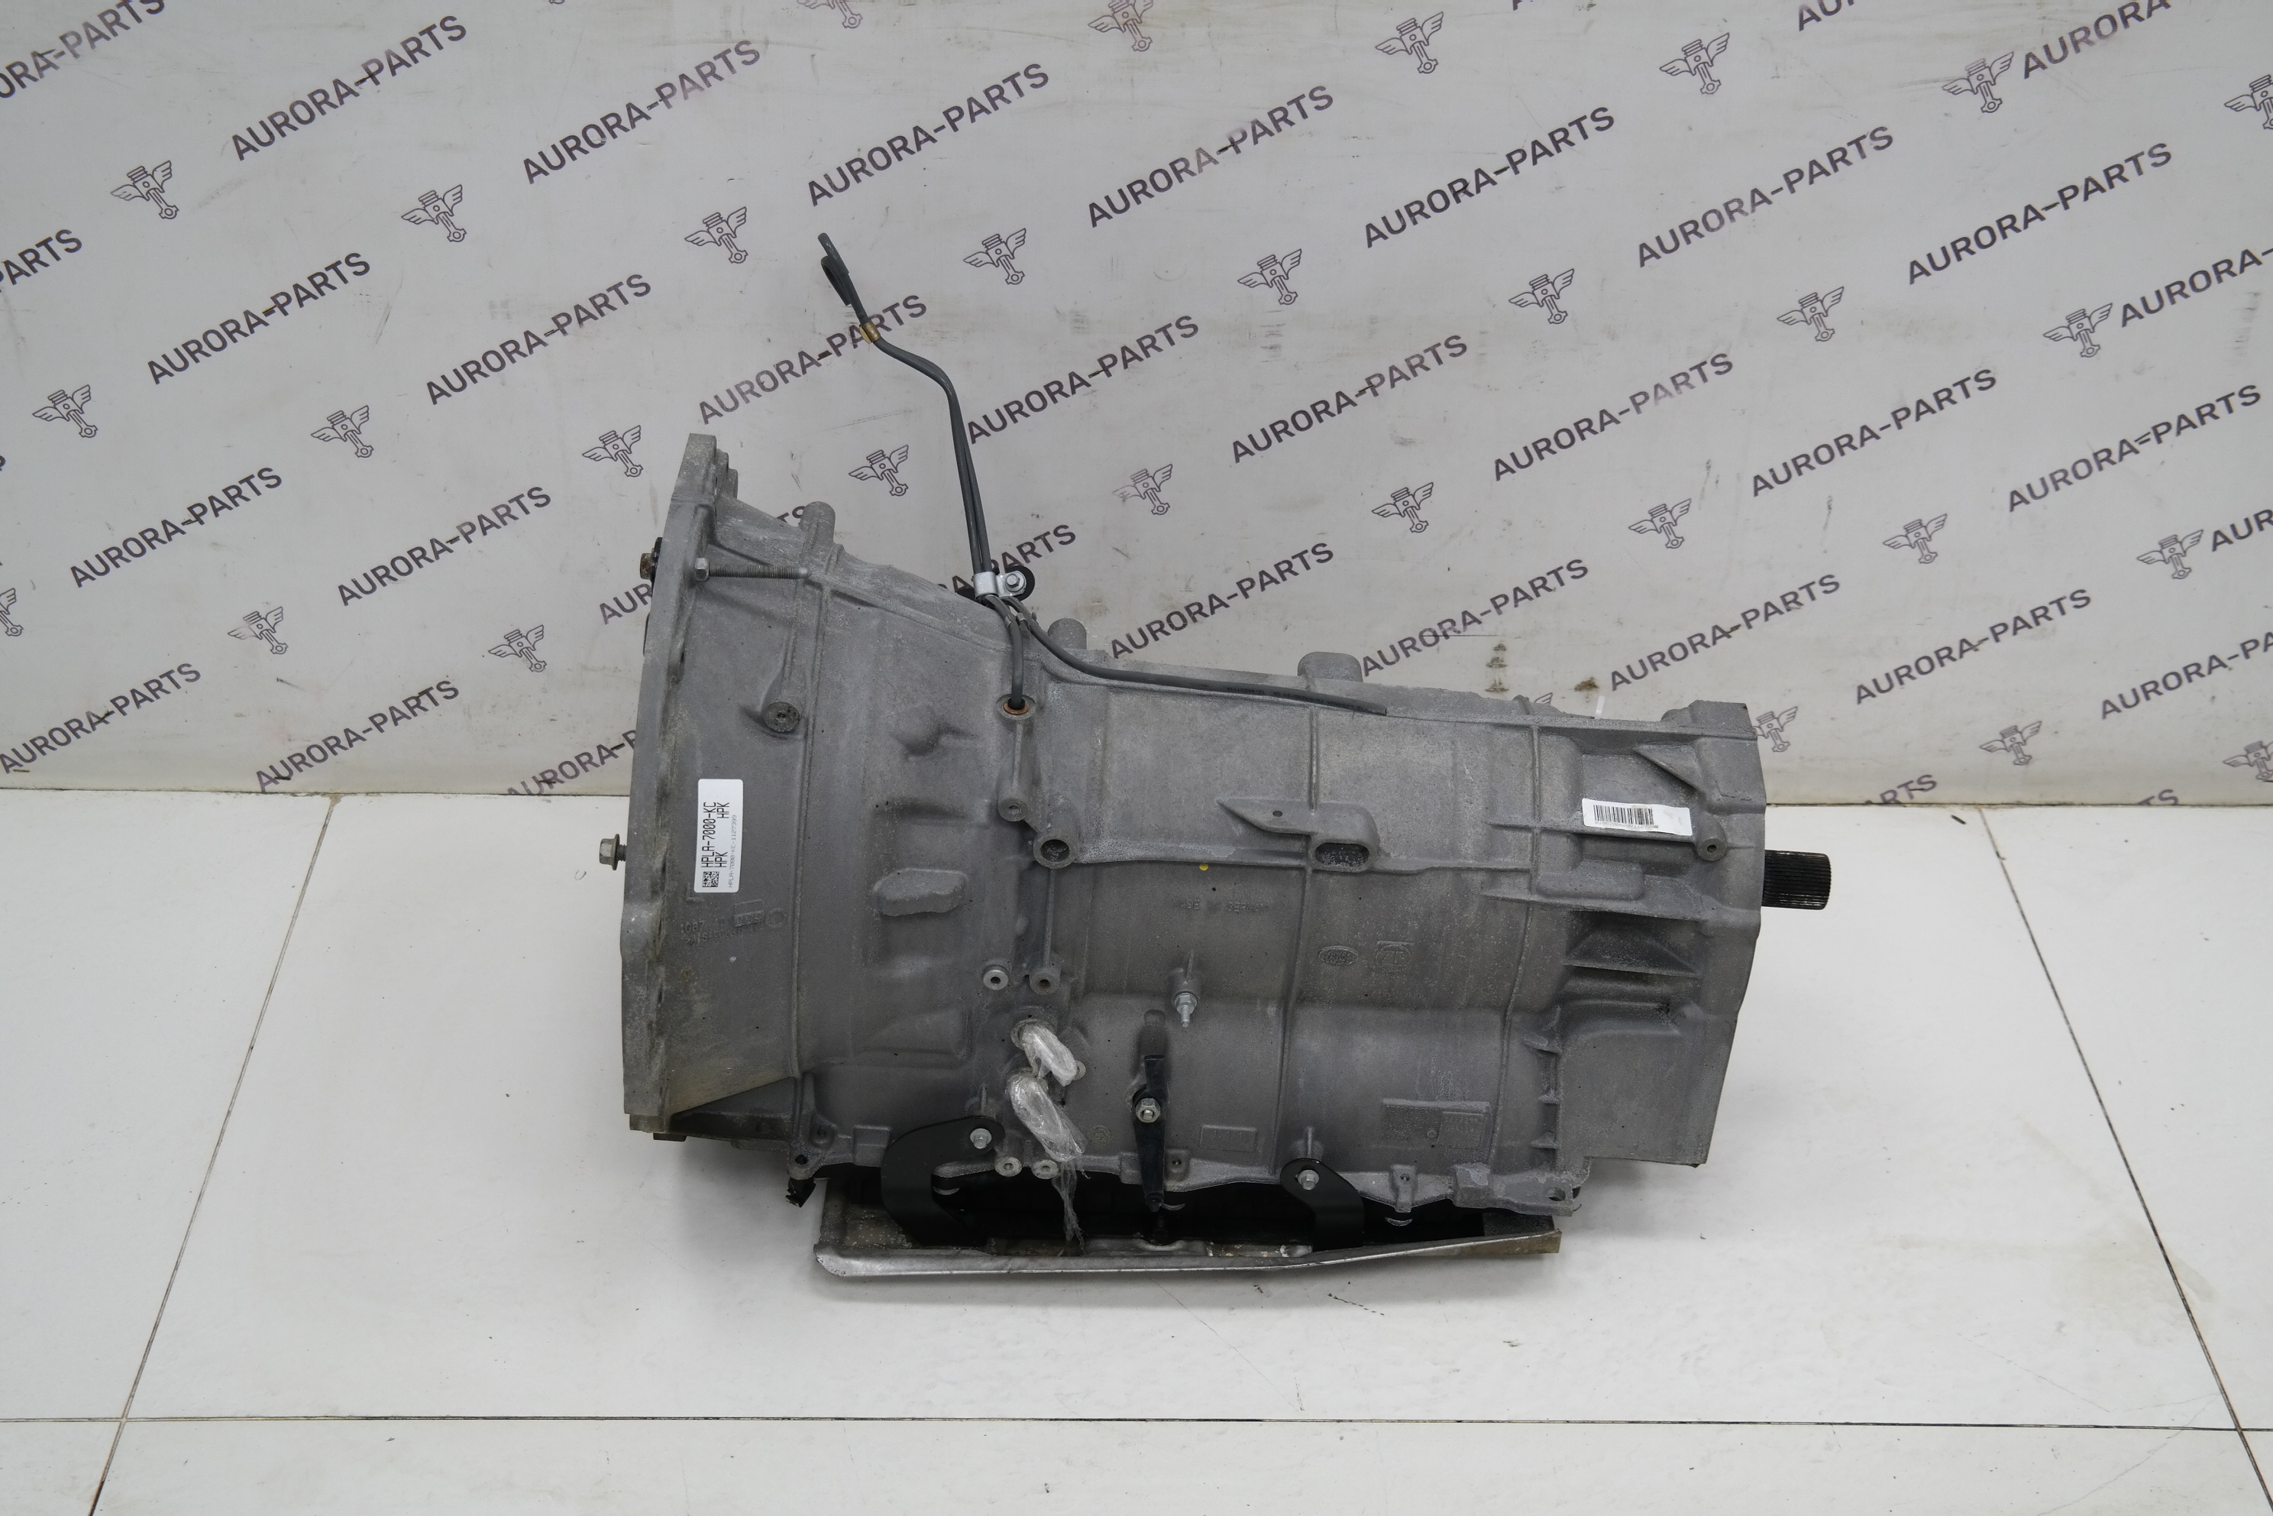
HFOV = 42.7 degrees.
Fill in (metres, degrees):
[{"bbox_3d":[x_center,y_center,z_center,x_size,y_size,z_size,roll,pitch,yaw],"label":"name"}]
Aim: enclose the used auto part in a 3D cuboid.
[{"bbox_3d":[0.049,-0.005,1.663,0.730,0.590,0.400,2,36,-4],"label":"used auto part"}]

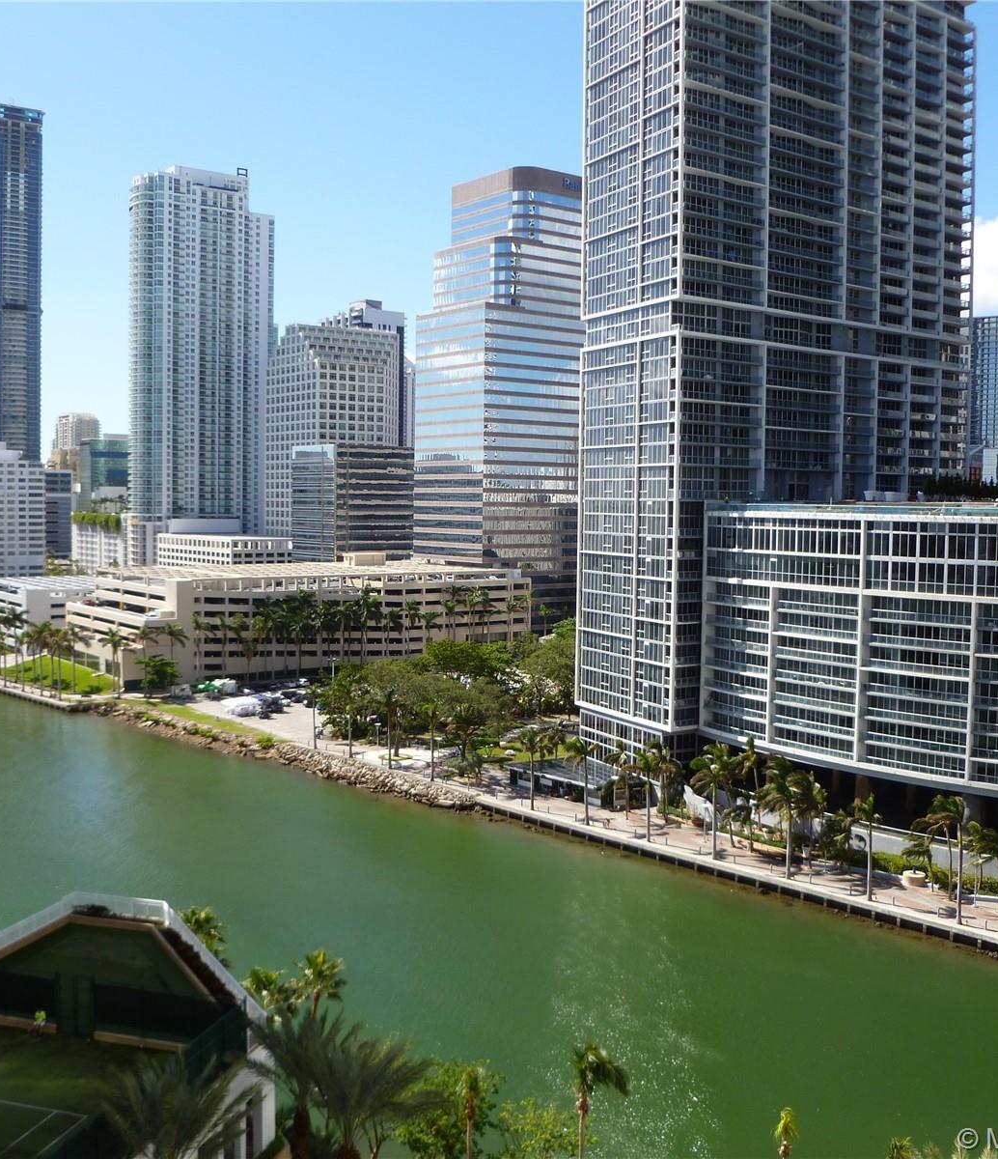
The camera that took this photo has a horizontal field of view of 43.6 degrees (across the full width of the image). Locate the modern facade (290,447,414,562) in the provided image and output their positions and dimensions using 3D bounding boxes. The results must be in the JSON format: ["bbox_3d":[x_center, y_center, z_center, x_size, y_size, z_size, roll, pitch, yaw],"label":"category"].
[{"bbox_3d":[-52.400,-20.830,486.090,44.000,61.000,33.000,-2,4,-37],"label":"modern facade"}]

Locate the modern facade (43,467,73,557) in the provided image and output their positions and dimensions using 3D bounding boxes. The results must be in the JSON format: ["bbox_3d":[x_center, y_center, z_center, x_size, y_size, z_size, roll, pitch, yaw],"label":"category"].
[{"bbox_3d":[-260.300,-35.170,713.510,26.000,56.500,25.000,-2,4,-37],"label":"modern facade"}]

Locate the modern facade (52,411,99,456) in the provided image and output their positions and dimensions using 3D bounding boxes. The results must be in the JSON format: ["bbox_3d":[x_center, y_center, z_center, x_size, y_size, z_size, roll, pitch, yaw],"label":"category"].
[{"bbox_3d":[-397.720,-97.290,1180.510,27.000,118.500,29.000,3,4,29],"label":"modern facade"}]

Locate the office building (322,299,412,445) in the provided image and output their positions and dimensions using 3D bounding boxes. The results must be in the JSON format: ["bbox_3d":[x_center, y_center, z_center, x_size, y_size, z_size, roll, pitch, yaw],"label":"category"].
[{"bbox_3d":[-63.010,-60.150,591.780,25.000,133.270,38.000,-2,4,-36],"label":"office building"}]

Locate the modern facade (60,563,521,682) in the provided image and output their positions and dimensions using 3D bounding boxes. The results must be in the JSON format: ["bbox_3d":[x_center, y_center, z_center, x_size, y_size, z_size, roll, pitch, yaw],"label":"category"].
[{"bbox_3d":[-53.020,8.880,326.550,113.000,24.200,54.000,-2,4,-37],"label":"modern facade"}]

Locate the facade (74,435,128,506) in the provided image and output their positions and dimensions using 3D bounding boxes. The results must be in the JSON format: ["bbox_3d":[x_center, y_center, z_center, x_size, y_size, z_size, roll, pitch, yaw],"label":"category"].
[{"bbox_3d":[-200.740,-35.880,651.390,32.000,73.580,24.000,-2,4,-36],"label":"facade"}]

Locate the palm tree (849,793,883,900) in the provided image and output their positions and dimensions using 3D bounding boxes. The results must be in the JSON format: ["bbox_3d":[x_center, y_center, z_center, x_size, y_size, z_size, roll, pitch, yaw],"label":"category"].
[{"bbox_3d":[39.040,28.390,131.790,3.500,11.000,3.500,2,4,17],"label":"palm tree"}]

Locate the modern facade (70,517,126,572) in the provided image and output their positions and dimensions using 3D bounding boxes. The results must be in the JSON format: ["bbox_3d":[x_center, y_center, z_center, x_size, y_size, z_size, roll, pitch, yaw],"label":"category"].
[{"bbox_3d":[-164.910,-11.960,559.450,30.000,33.000,62.000,-2,4,-37],"label":"modern facade"}]

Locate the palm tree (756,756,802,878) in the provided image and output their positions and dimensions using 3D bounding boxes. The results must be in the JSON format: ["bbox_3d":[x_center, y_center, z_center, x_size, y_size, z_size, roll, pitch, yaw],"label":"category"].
[{"bbox_3d":[33.100,28.130,147.720,5.300,14.610,5.300,2,4,13],"label":"palm tree"}]

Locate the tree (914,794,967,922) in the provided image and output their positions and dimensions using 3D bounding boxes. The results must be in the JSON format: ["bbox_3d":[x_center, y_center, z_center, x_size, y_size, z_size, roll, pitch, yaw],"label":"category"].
[{"bbox_3d":[46.950,29.610,132.630,5.370,13.930,5.370,2,4,20],"label":"tree"}]

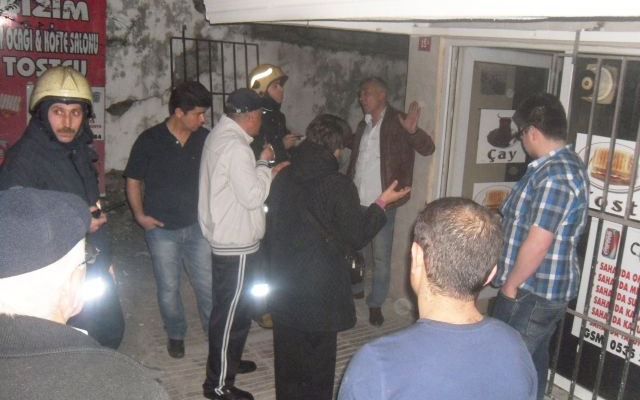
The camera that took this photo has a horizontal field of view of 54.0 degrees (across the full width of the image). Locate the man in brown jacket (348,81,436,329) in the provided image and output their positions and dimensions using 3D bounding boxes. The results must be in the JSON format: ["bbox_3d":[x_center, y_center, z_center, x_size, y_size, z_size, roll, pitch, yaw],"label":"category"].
[{"bbox_3d":[0.455,0.015,4.514,0.580,1.740,0.420,11,17,29],"label":"man in brown jacket"}]

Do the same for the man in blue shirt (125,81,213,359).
[{"bbox_3d":[-0.885,0.143,3.898,0.550,1.720,0.360,-3,16,-19],"label":"man in blue shirt"}]

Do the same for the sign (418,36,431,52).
[{"bbox_3d":[0.715,-1.063,4.292,0.012,0.100,0.130,-7,17,-29],"label":"sign"}]

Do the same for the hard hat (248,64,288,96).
[{"bbox_3d":[-0.337,-0.785,4.113,0.270,0.205,0.225,8,16,21],"label":"hard hat"}]

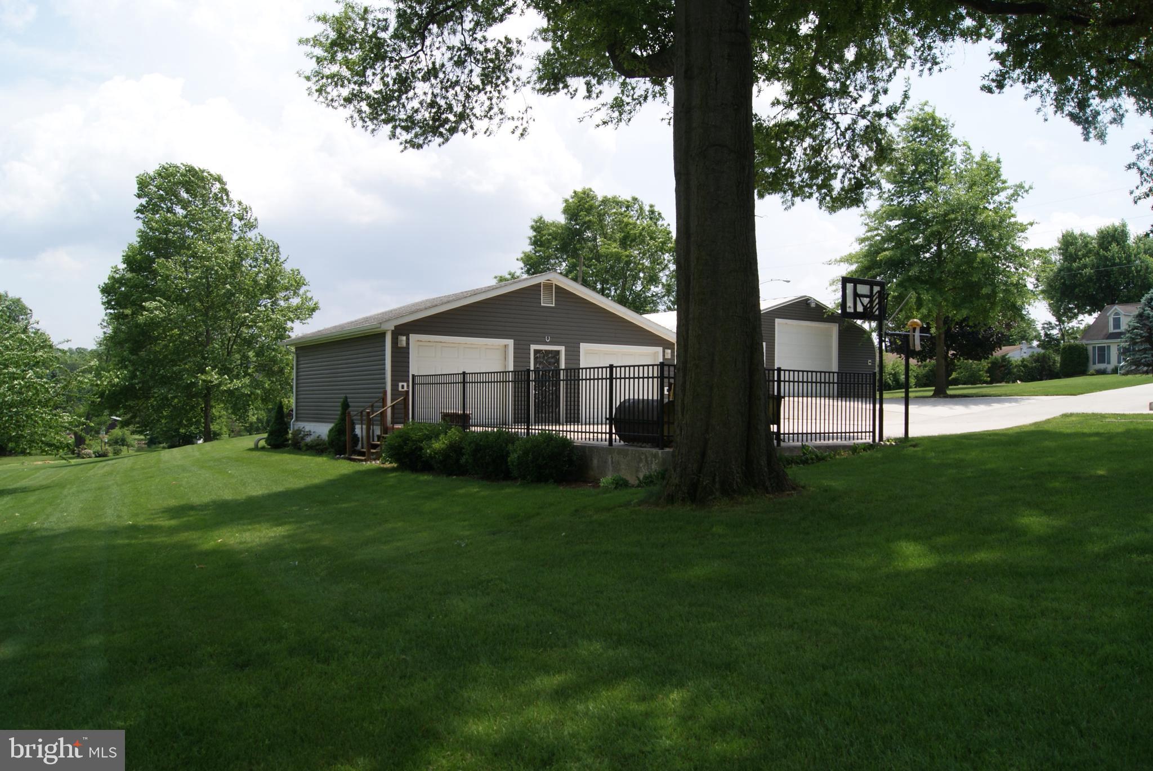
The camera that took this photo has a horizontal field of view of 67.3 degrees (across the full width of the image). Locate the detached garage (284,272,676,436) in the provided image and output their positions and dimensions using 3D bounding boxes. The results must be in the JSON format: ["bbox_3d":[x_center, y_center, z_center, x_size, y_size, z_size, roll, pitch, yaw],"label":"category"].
[{"bbox_3d":[-2.932,-0.664,26.829,9.884,4.650,8.181,1,-2,-35],"label":"detached garage"}]

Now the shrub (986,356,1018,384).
[{"bbox_3d":[27.531,-0.991,56.000,2.100,1.870,1.900,0,-1,0],"label":"shrub"}]

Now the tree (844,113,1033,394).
[{"bbox_3d":[15.373,-5.729,36.800,8.500,12.300,8.400,0,-1,0],"label":"tree"}]

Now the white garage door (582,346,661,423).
[{"bbox_3d":[1.316,-0.011,24.834,2.930,2.200,0.130,1,-2,-36],"label":"white garage door"}]

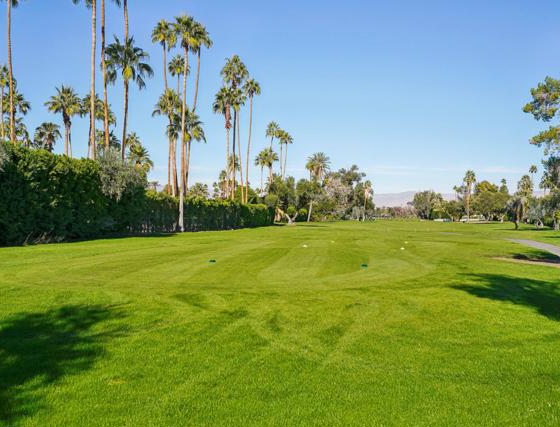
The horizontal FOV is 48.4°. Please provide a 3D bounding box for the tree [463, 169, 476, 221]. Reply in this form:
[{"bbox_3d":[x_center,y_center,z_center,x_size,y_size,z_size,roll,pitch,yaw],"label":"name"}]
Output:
[{"bbox_3d":[34.110,-3.330,112.000,2.520,9.540,2.520,0,0,0],"label":"tree"}]

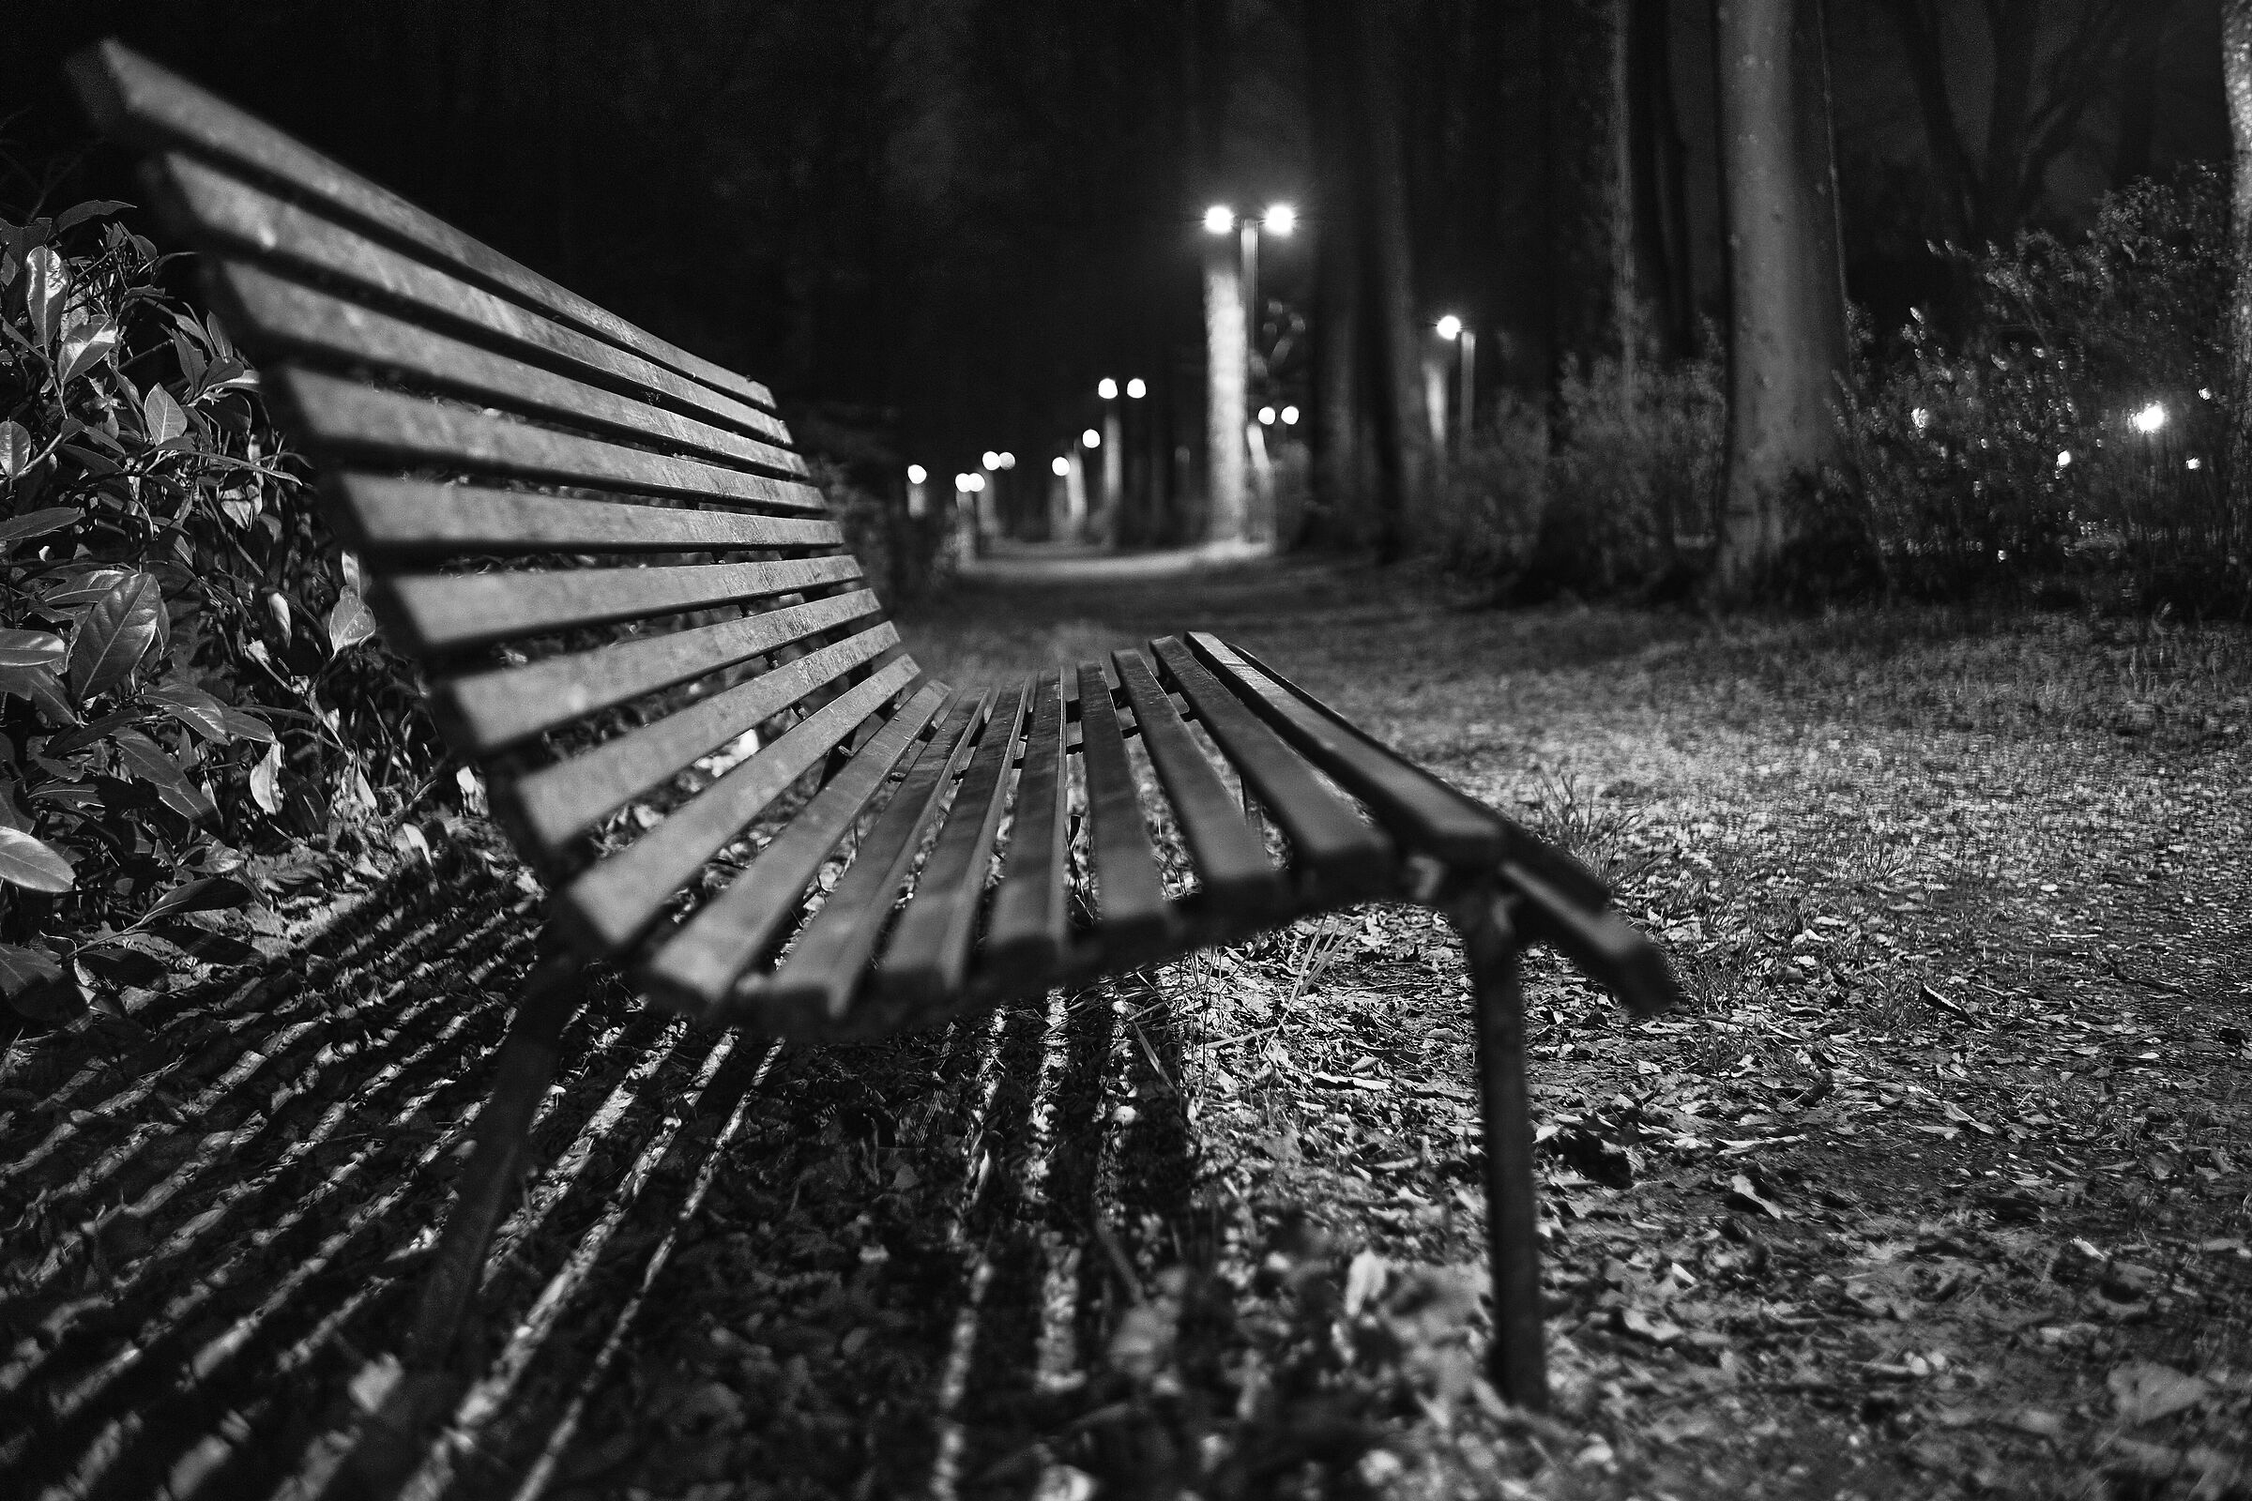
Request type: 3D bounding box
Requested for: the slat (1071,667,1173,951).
[{"bbox_3d":[-0.027,-0.014,2.475,0.039,0.025,2.530,-8,6,-1],"label":"slat"}]

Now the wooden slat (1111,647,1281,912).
[{"bbox_3d":[0.029,-0.038,2.474,0.039,0.025,2.530,-6,6,-1],"label":"wooden slat"}]

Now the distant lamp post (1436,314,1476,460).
[{"bbox_3d":[5.934,-5.457,39.684,0.600,4.500,0.300,-1,5,-1],"label":"distant lamp post"}]

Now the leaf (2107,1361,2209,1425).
[{"bbox_3d":[0.787,0.490,1.671,0.075,0.018,0.065,2,6,23],"label":"leaf"}]

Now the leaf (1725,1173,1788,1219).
[{"bbox_3d":[0.614,0.434,2.131,0.025,0.026,0.062,-5,7,-40],"label":"leaf"}]

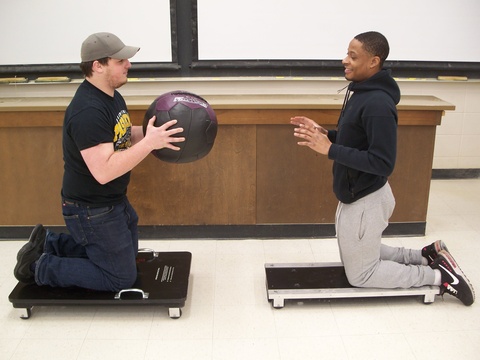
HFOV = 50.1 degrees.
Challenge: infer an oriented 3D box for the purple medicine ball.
[{"bbox_3d":[-0.293,-0.263,2.534,0.370,0.365,0.370,-1,18,-1],"label":"purple medicine ball"}]

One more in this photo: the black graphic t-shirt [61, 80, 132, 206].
[{"bbox_3d":[-0.732,-0.202,2.595,0.370,0.610,0.470,2,18,5],"label":"black graphic t-shirt"}]

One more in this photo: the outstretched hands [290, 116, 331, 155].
[{"bbox_3d":[0.344,-0.215,2.545,0.190,0.160,0.250,-1,18,-1],"label":"outstretched hands"}]

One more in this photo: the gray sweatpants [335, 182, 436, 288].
[{"bbox_3d":[0.775,0.263,2.720,0.560,0.540,0.380,-1,18,-1],"label":"gray sweatpants"}]

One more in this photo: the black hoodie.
[{"bbox_3d":[0.604,-0.211,2.563,0.380,0.670,0.470,-1,18,-1],"label":"black hoodie"}]

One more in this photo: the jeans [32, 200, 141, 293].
[{"bbox_3d":[-0.816,0.277,2.756,0.550,0.490,0.410,1,18,4],"label":"jeans"}]

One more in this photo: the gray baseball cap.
[{"bbox_3d":[-0.620,-0.633,2.449,0.285,0.140,0.185,-1,18,-1],"label":"gray baseball cap"}]

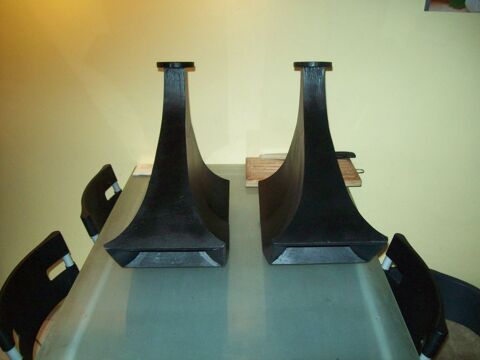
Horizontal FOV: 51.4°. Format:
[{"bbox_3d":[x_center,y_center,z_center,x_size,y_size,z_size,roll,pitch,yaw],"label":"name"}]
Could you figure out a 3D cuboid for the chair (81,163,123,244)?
[{"bbox_3d":[-0.290,0.391,1.866,0.490,0.800,0.420,0,24,0],"label":"chair"}]

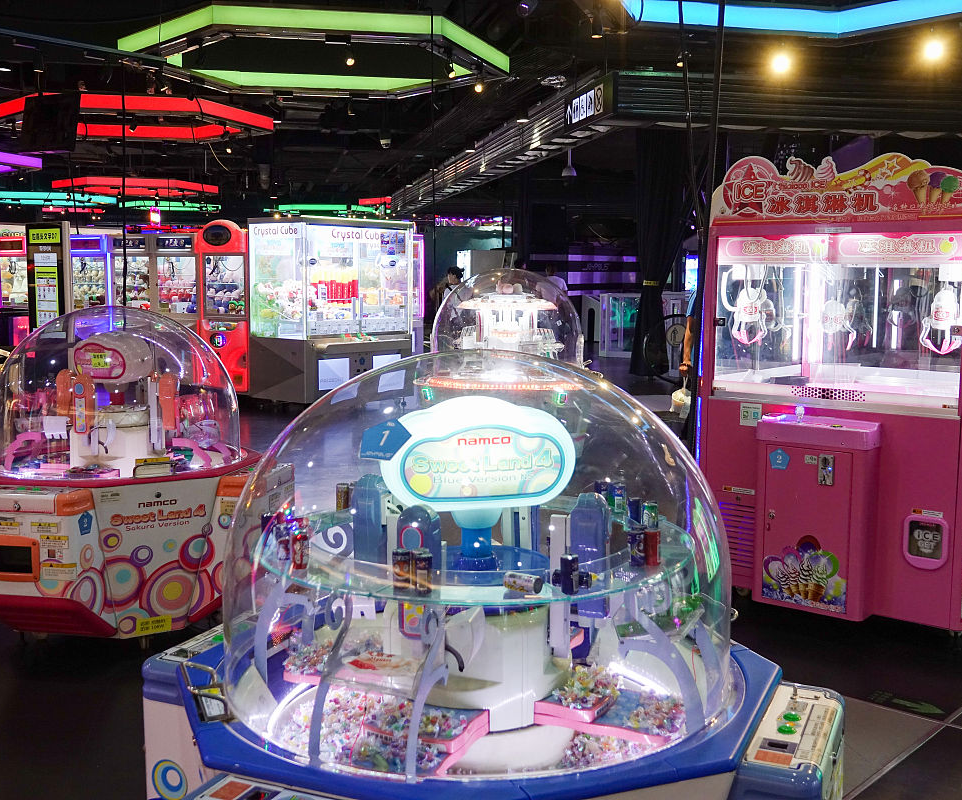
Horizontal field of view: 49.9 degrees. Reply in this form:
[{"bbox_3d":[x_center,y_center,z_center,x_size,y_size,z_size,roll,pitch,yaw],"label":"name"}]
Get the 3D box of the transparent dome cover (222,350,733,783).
[{"bbox_3d":[-0.002,0.232,2.259,1.095,0.684,1.095,0,7,0],"label":"transparent dome cover"}]

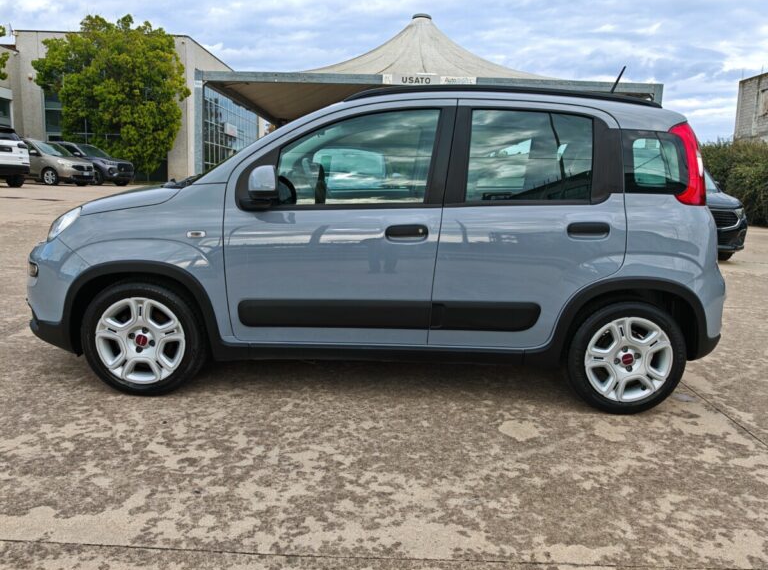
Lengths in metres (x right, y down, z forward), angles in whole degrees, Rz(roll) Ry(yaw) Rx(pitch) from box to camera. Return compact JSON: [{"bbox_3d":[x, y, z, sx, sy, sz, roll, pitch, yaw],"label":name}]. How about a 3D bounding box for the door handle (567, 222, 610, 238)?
[{"bbox_3d":[0.930,-0.256,2.734,0.205,0.075,0.055,2,10,-1],"label":"door handle"}]

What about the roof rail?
[{"bbox_3d":[0.573,-0.892,2.875,1.530,0.110,0.050,2,10,-1],"label":"roof rail"}]

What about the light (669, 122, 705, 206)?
[{"bbox_3d":[1.407,-0.575,2.811,0.180,0.420,0.170,2,0,-1],"label":"light"}]

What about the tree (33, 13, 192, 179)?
[{"bbox_3d":[-11.373,-7.784,25.000,6.000,7.000,5.600,-3,11,-27],"label":"tree"}]

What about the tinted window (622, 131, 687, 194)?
[{"bbox_3d":[1.242,-0.564,2.766,0.280,0.310,0.060,3,-5,-6],"label":"tinted window"}]

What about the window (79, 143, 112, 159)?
[{"bbox_3d":[-10.981,-5.101,22.800,0.850,0.150,1.380,43,13,1],"label":"window"}]

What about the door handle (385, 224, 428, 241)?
[{"bbox_3d":[0.102,-0.240,2.732,0.205,0.078,0.055,2,10,-1],"label":"door handle"}]

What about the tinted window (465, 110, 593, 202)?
[{"bbox_3d":[0.672,-0.591,2.758,0.590,0.440,0.060,2,-4,-1],"label":"tinted window"}]

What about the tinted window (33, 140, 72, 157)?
[{"bbox_3d":[-11.622,-4.768,21.000,0.800,0.150,1.350,43,14,1],"label":"tinted window"}]

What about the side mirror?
[{"bbox_3d":[-0.537,-0.423,2.623,0.130,0.190,0.190,2,10,-1],"label":"side mirror"}]

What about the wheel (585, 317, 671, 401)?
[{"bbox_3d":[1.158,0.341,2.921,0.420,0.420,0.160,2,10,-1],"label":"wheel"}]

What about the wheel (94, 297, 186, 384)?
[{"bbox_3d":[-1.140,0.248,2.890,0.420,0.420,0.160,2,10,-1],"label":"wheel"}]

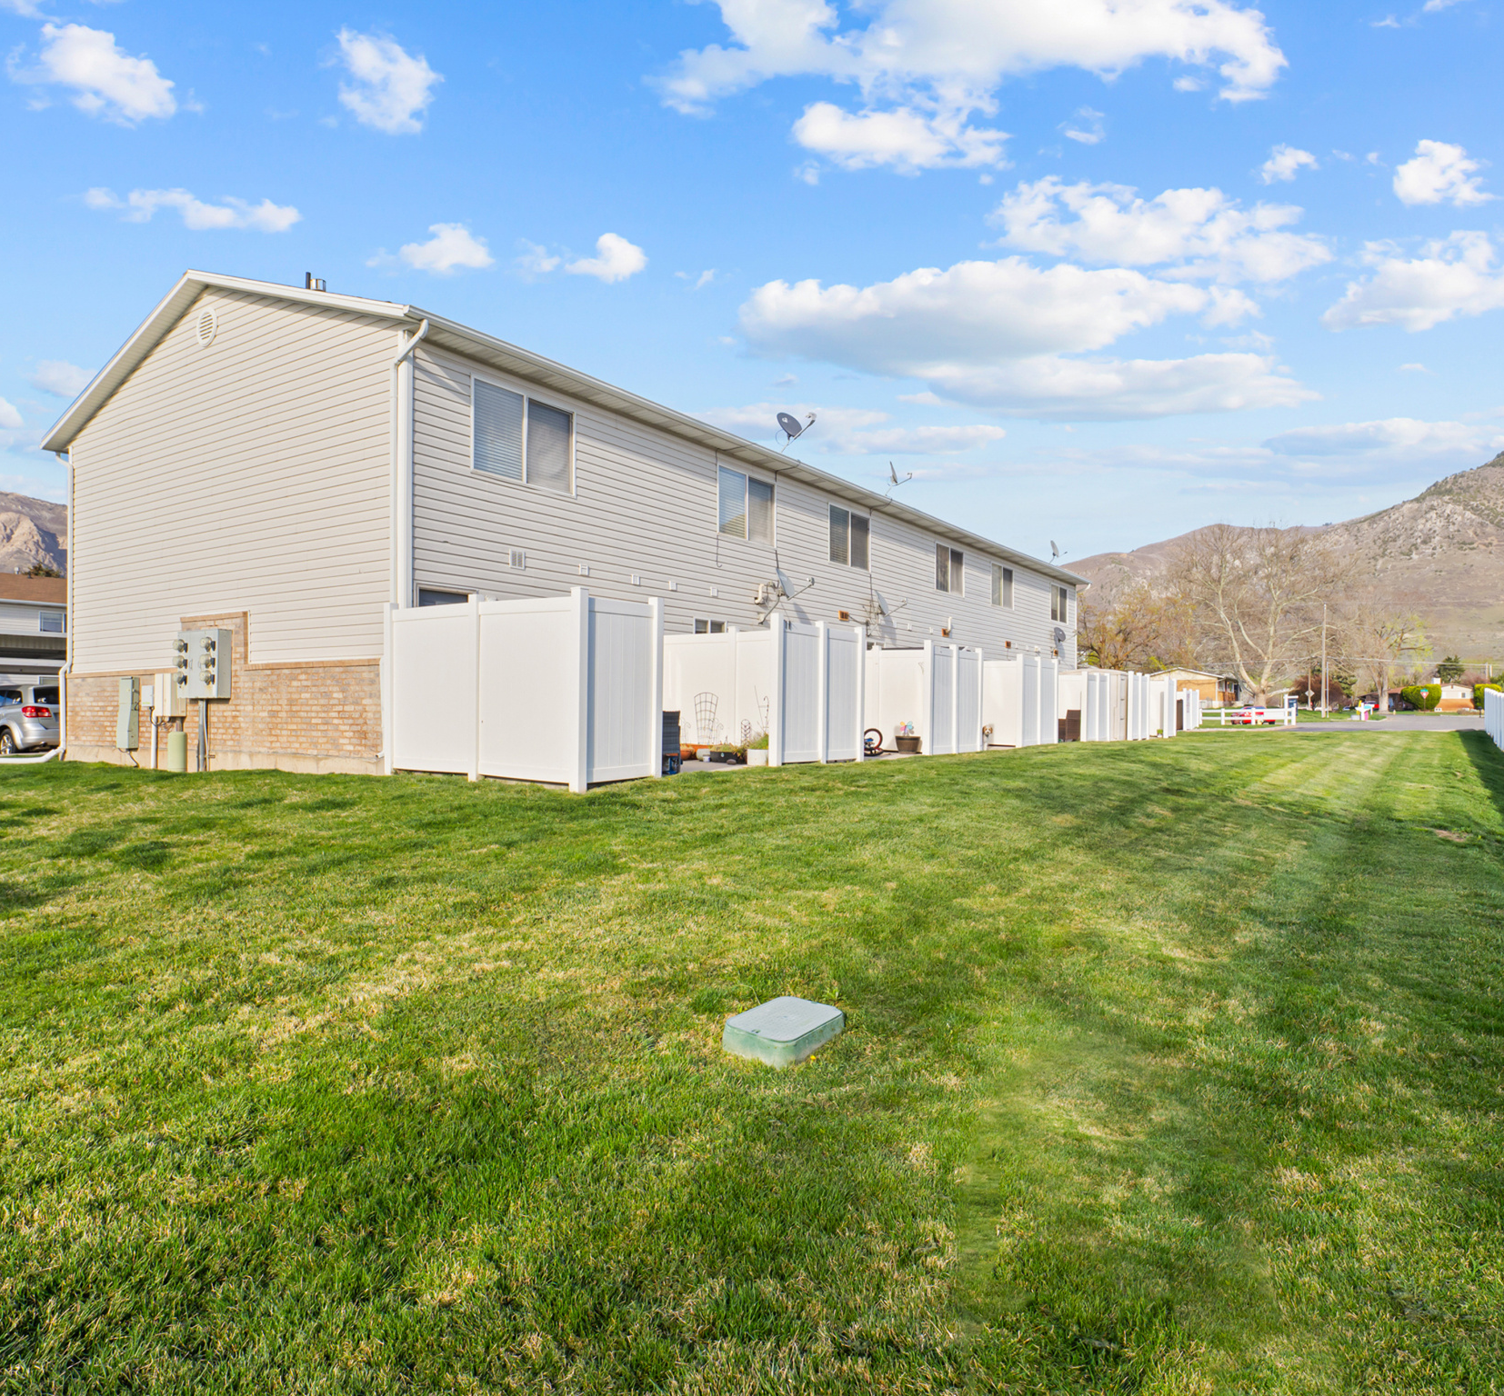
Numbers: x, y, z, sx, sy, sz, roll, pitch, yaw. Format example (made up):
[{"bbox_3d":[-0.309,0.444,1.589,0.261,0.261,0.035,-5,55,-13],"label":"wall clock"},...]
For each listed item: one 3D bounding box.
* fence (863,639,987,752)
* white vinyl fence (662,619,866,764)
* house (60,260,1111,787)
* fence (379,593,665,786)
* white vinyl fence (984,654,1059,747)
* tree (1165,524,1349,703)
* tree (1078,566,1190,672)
[{"bbox_3d":[2.494,0.019,18.698,3.150,2.000,2.599,0,-1,34],"label":"fence"},{"bbox_3d":[-0.253,-0.085,14.603,3.150,2.010,2.540,0,-1,34],"label":"white vinyl fence"},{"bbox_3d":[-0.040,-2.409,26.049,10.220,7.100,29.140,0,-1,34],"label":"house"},{"bbox_3d":[-2.640,-0.072,11.044,3.150,2.030,1.328,0,-1,34],"label":"fence"},{"bbox_3d":[5.263,0.092,22.825,3.150,1.990,2.821,0,-1,34],"label":"white vinyl fence"},{"bbox_3d":[43.918,-7.004,84.000,16.280,16.154,14.500,0,-1,0],"label":"tree"},{"bbox_3d":[34.177,-4.958,88.000,11.899,12.692,11.500,0,-1,0],"label":"tree"}]

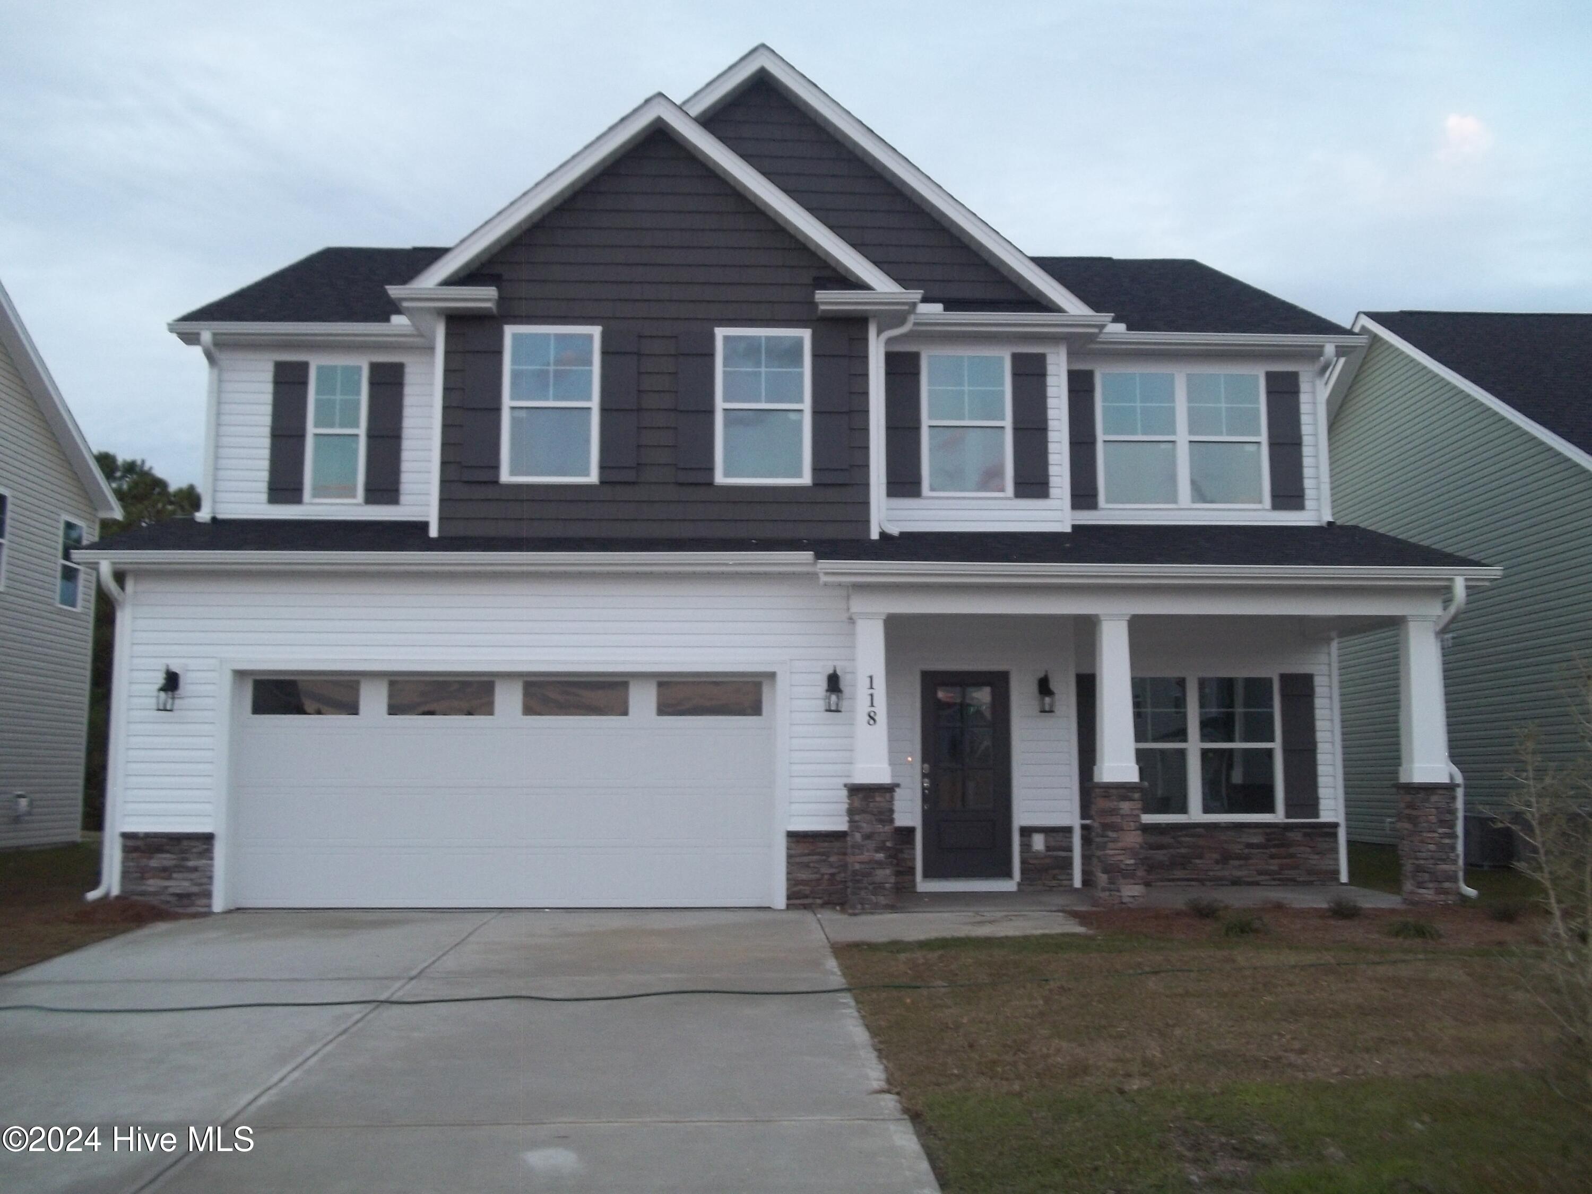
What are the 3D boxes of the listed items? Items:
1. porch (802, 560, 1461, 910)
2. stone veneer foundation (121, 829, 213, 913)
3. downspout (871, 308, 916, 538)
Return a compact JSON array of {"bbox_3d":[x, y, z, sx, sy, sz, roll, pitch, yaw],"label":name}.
[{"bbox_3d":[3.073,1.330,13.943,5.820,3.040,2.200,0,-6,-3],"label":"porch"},{"bbox_3d":[-5.553,2.430,13.005,0.810,0.705,0.140,0,-6,-3],"label":"stone veneer foundation"},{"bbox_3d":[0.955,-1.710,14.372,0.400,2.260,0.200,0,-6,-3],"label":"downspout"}]

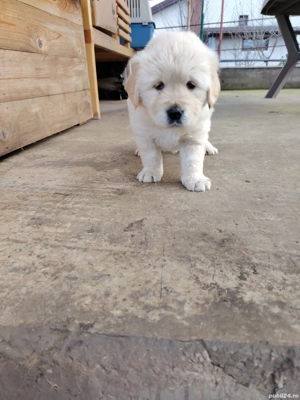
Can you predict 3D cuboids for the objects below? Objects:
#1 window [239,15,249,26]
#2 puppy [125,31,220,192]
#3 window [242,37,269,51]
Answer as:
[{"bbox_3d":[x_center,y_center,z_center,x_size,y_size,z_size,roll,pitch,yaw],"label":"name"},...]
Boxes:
[{"bbox_3d":[6.334,-12.086,18.716,0.629,0.620,0.400,-1,24,0],"label":"window"},{"bbox_3d":[0.057,-0.210,0.646,0.190,0.285,0.385,1,25,5],"label":"puppy"},{"bbox_3d":[6.687,-9.840,17.543,1.648,0.710,0.150,-1,24,0],"label":"window"}]

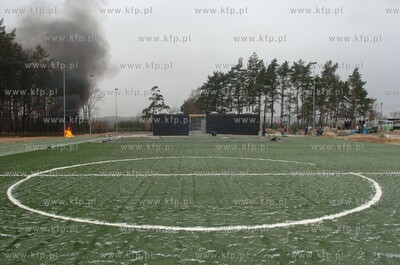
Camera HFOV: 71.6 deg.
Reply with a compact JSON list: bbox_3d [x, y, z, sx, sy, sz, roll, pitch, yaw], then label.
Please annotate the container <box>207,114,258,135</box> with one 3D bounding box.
[{"bbox_3d":[4.600,-1.080,40.200,7.300,2.800,3.400,0,1,0],"label":"container"}]

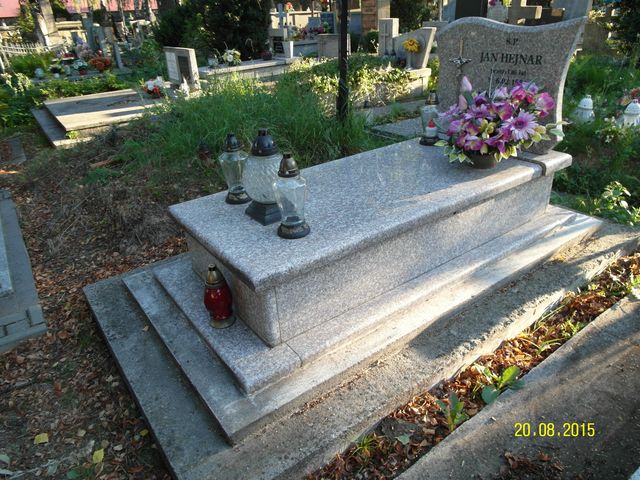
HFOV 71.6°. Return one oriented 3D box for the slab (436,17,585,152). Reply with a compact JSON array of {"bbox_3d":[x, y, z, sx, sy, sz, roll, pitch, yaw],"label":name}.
[{"bbox_3d":[1.017,-0.896,2.542,0.078,0.678,0.845,-20,31,-31],"label":"slab"}]

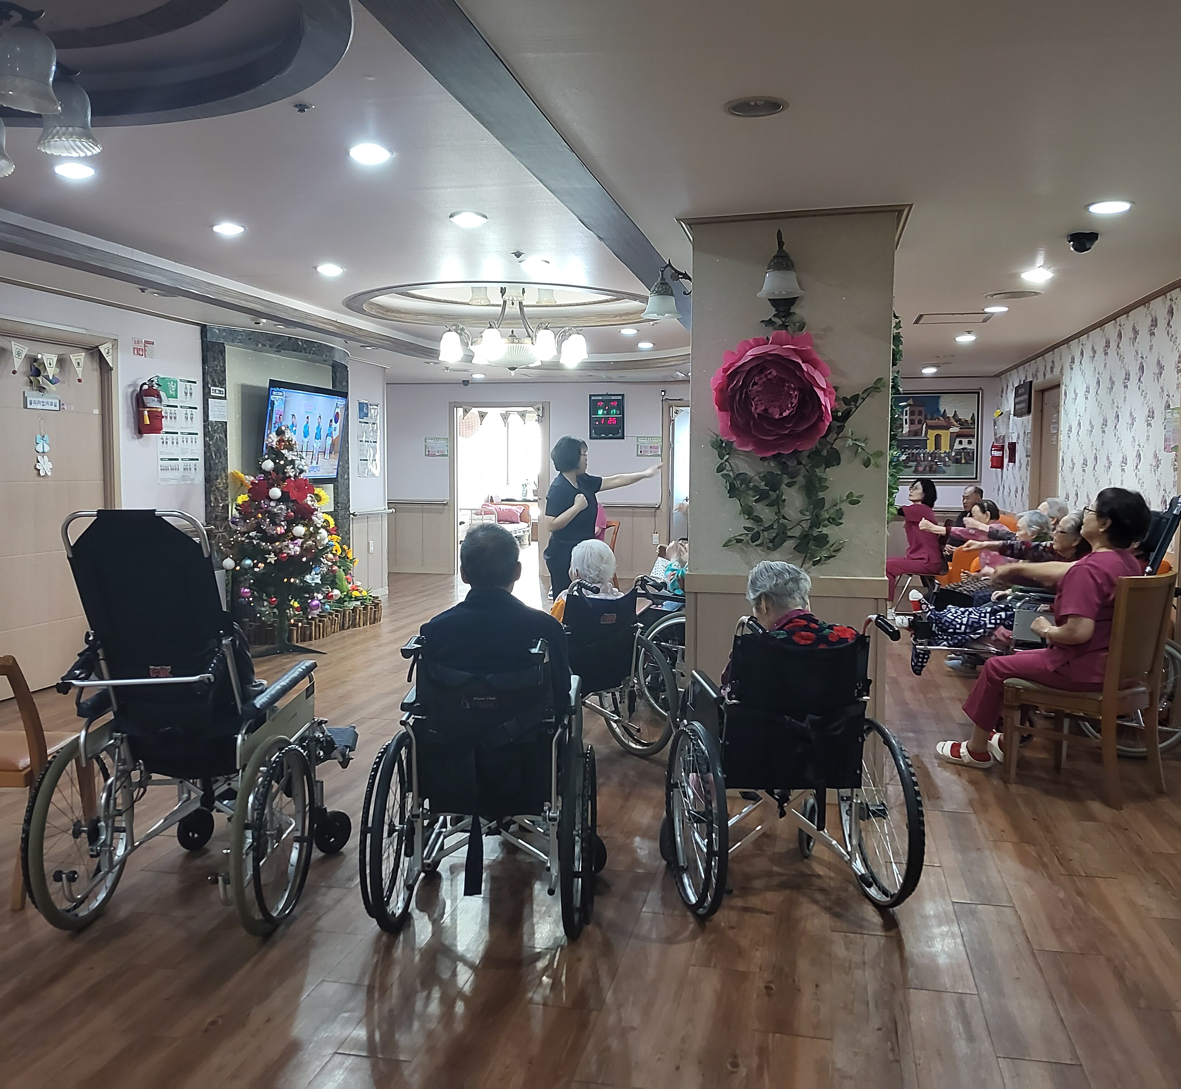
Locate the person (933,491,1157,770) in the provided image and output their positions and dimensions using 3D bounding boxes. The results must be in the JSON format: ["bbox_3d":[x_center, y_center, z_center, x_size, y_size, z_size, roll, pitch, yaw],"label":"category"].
[{"bbox_3d":[1.921,0.370,4.691,0.520,1.250,0.820,-3,5,-41],"label":"person"}]

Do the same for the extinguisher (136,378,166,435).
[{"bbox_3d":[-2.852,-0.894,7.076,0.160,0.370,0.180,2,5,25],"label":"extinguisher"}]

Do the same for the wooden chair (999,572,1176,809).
[{"bbox_3d":[2.084,0.567,4.551,0.440,0.920,0.520,-4,6,-44],"label":"wooden chair"}]

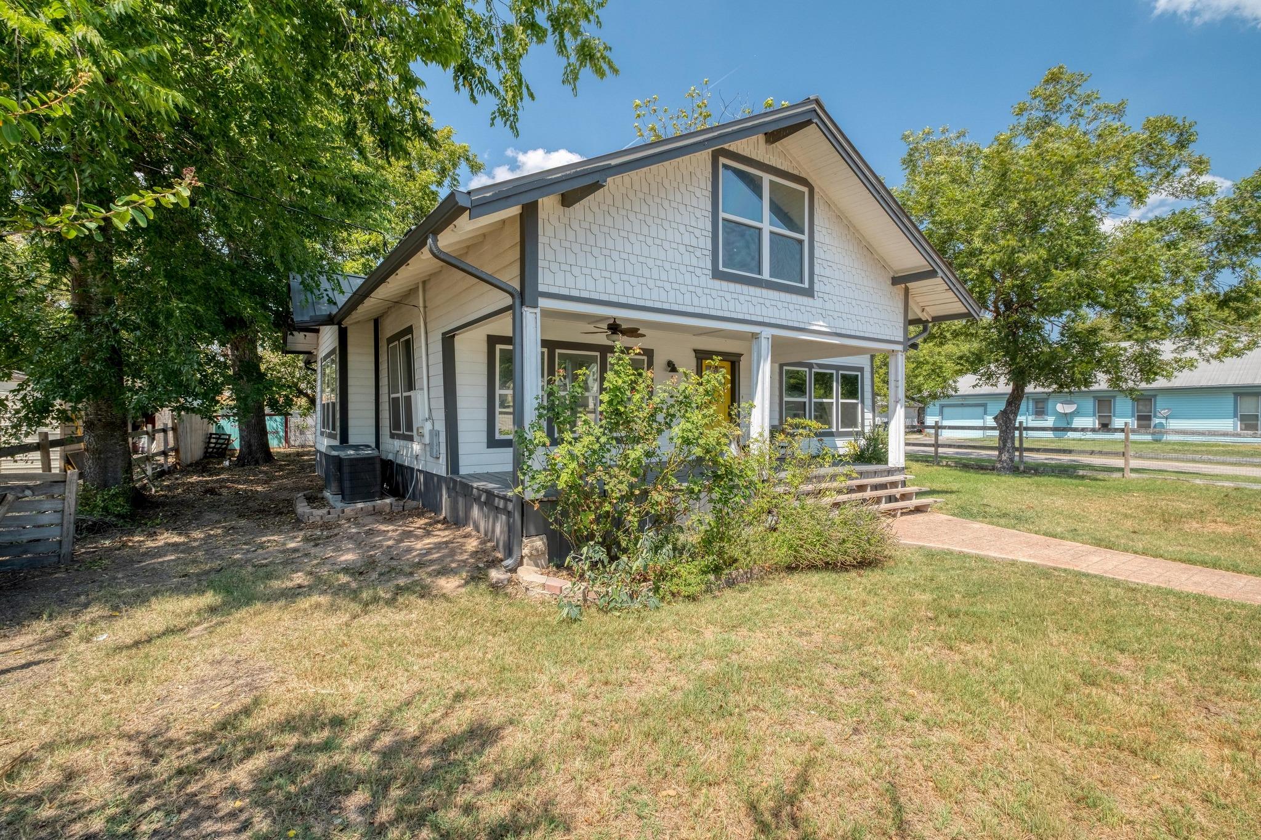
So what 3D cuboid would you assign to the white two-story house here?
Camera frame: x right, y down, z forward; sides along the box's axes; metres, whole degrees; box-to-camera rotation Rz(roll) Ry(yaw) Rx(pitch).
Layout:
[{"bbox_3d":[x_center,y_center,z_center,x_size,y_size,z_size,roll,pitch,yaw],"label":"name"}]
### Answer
[{"bbox_3d":[-1.717,-1.378,12.260,10.248,5.850,13.472,0,0,-33],"label":"white two-story house"}]

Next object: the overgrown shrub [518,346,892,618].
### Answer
[{"bbox_3d":[0.901,0.453,5.750,3.966,2.245,1.905,0,0,-33],"label":"overgrown shrub"}]

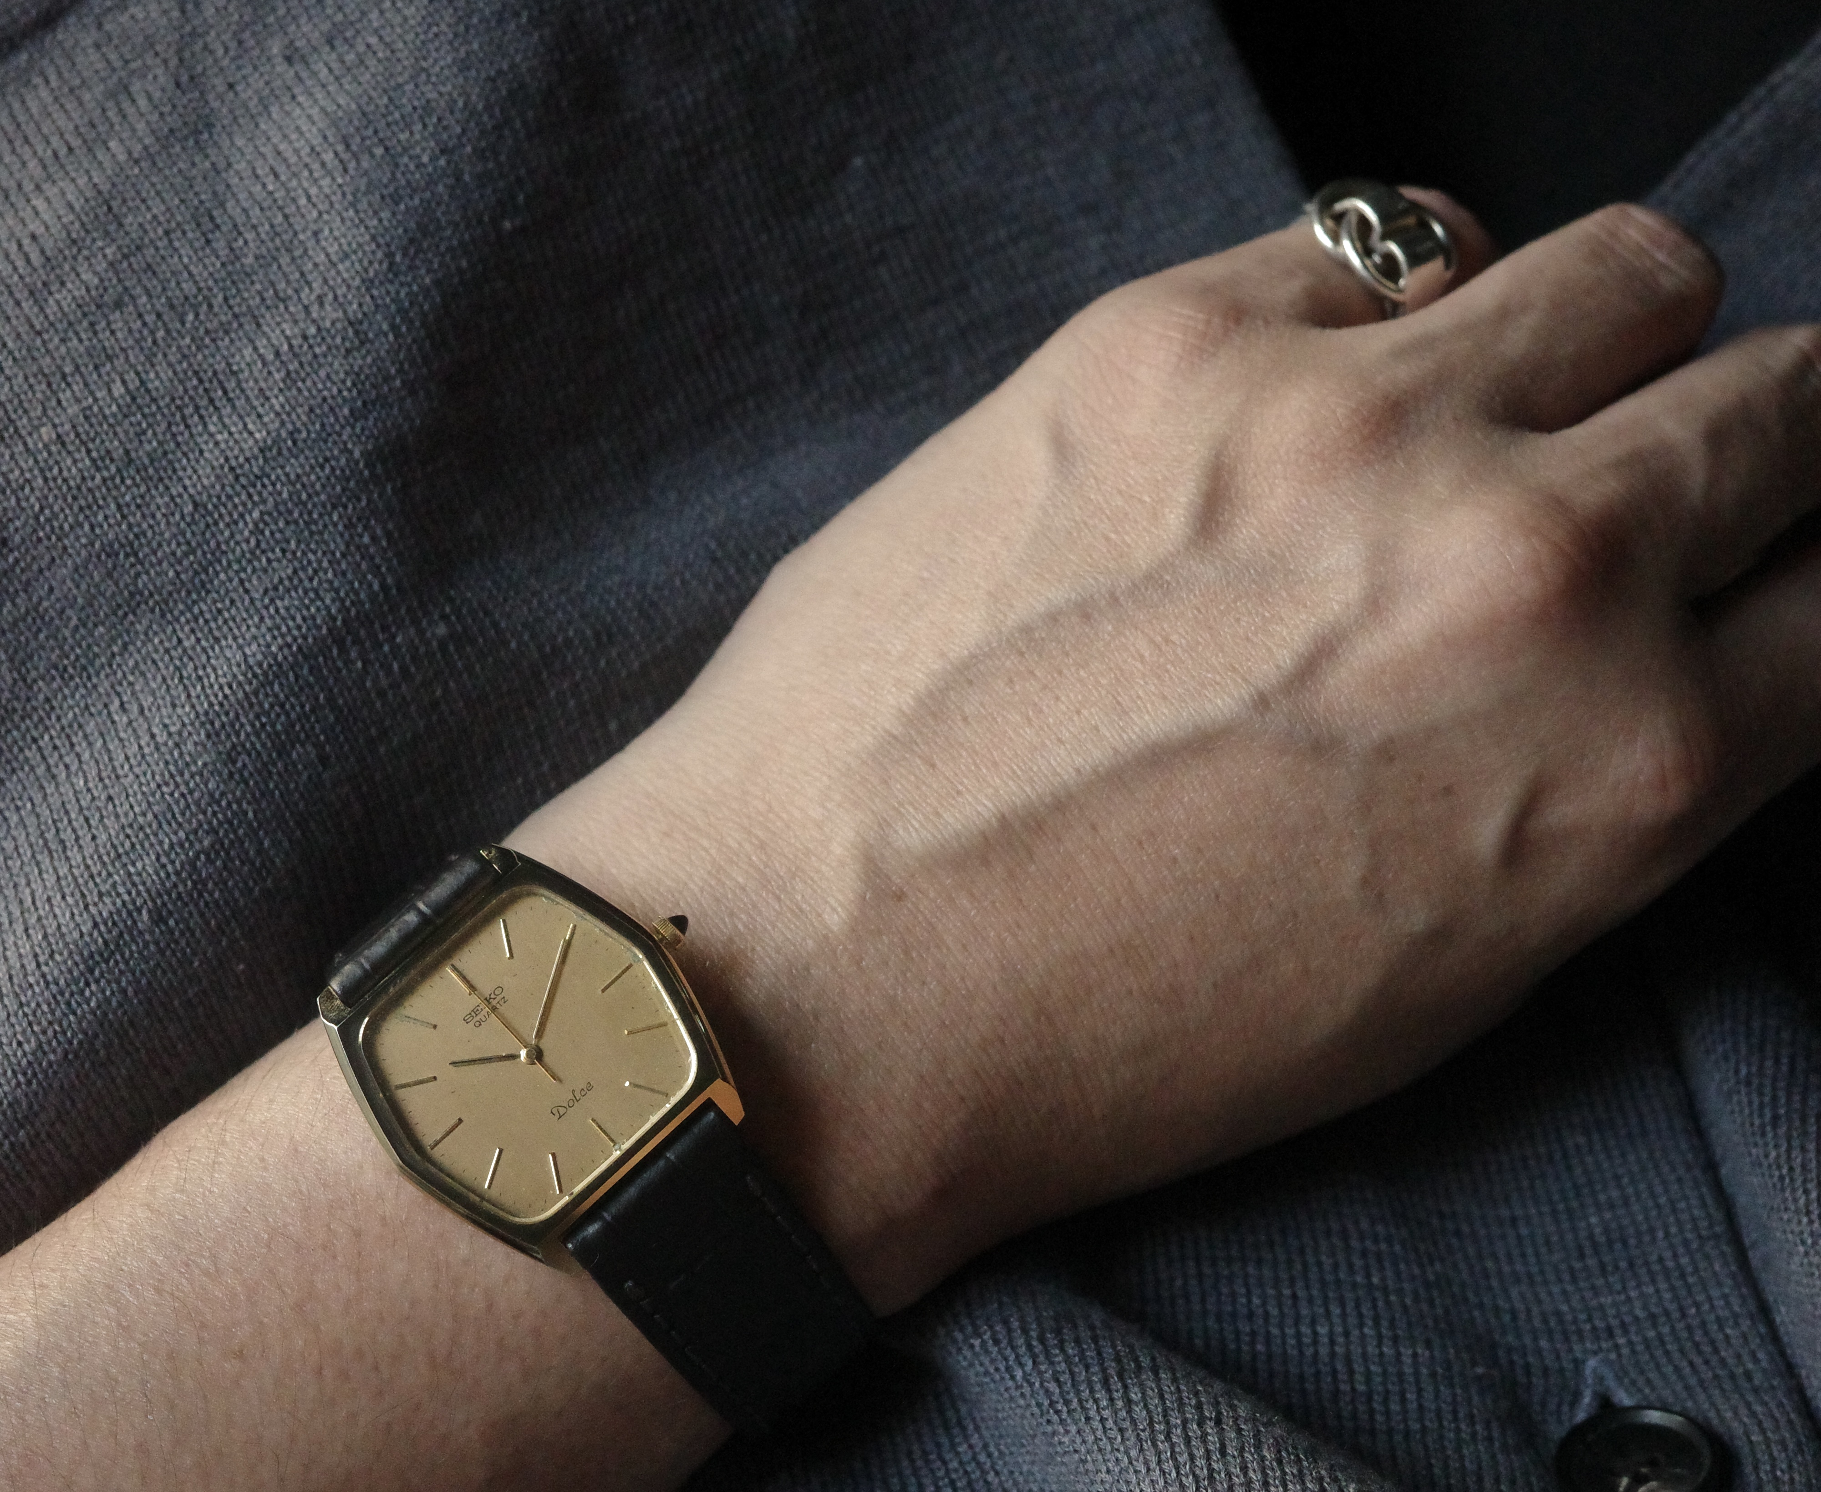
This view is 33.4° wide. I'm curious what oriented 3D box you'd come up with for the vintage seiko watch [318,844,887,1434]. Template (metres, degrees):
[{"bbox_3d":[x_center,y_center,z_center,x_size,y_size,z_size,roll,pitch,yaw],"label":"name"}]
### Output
[{"bbox_3d":[-0.029,0.037,0.300,0.035,0.047,0.063,-43,79,-9],"label":"vintage seiko watch"}]

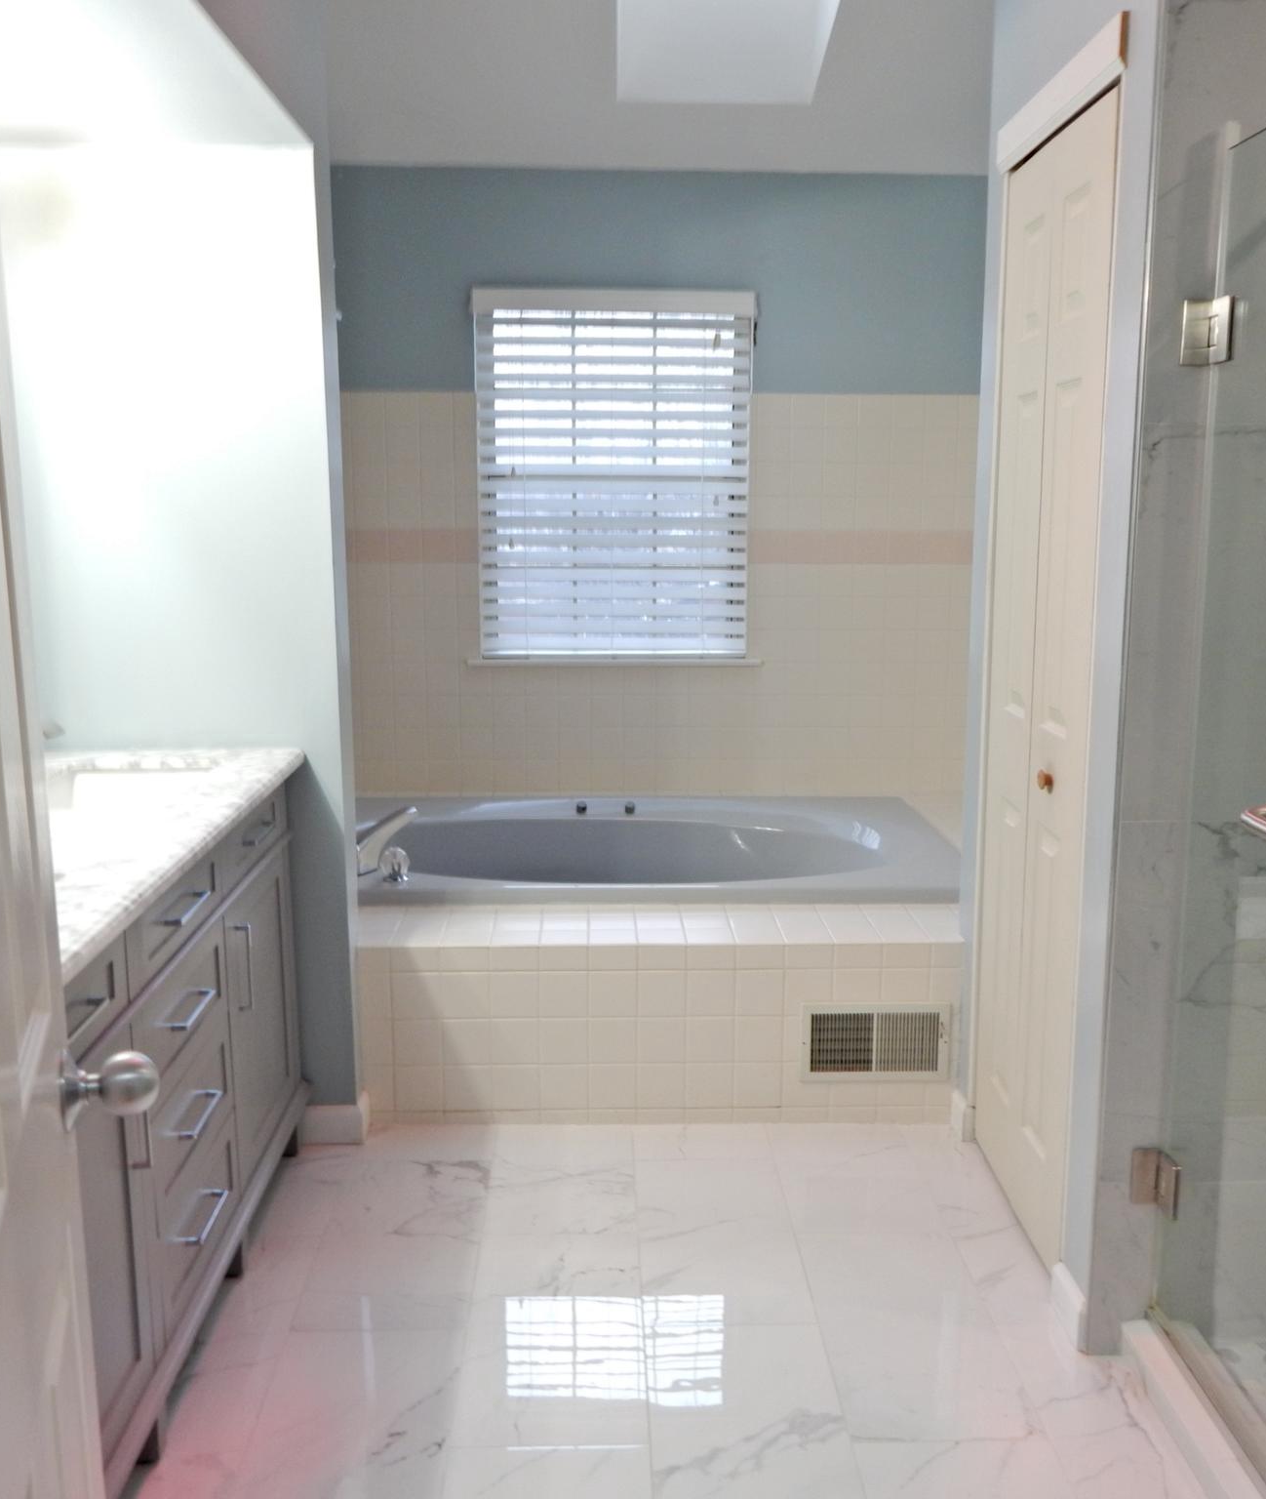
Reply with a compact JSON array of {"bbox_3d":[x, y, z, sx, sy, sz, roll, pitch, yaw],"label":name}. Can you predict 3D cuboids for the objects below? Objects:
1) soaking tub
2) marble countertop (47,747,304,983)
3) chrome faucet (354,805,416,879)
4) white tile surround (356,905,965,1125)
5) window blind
[{"bbox_3d":[-0.035,0.478,3.705,1.873,0.460,1.030,0,11,-1],"label":"soaking tub"},{"bbox_3d":[-0.975,0.164,1.999,0.570,0.034,1.486,0,11,-1],"label":"marble countertop"},{"bbox_3d":[-0.699,0.242,3.324,0.200,0.150,0.240,-8,14,-37],"label":"chrome faucet"},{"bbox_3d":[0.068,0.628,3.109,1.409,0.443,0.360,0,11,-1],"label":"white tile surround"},{"bbox_3d":[-0.057,-0.875,4.122,0.898,1.168,0.070,0,11,-1],"label":"window blind"}]

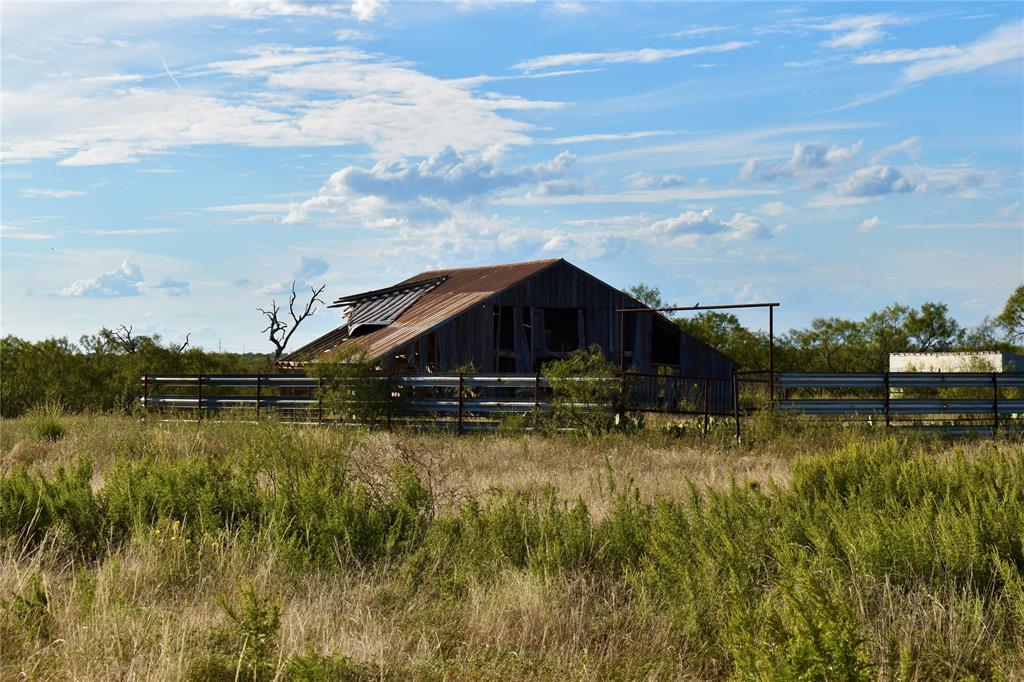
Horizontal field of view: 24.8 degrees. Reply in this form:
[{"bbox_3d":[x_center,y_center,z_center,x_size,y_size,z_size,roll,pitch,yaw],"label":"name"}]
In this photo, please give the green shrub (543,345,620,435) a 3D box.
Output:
[{"bbox_3d":[1.540,1.156,51.700,1.750,2.160,1.650,0,-1,0],"label":"green shrub"}]

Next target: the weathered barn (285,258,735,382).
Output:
[{"bbox_3d":[-0.730,0.008,83.400,13.900,5.420,11.000,0,-1,-27],"label":"weathered barn"}]

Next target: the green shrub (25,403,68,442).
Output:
[{"bbox_3d":[-9.750,1.717,48.800,0.950,0.890,0.900,0,-1,0],"label":"green shrub"}]

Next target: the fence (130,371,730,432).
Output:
[{"bbox_3d":[-3.200,1.544,57.200,20.300,1.550,2.000,-1,-1,41],"label":"fence"}]

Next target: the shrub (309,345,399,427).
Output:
[{"bbox_3d":[-3.930,1.206,57.600,2.200,2.240,2.000,0,-1,0],"label":"shrub"}]

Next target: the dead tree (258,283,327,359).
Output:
[{"bbox_3d":[-10.000,0.171,105.000,3.100,5.750,2.800,0,-1,0],"label":"dead tree"}]

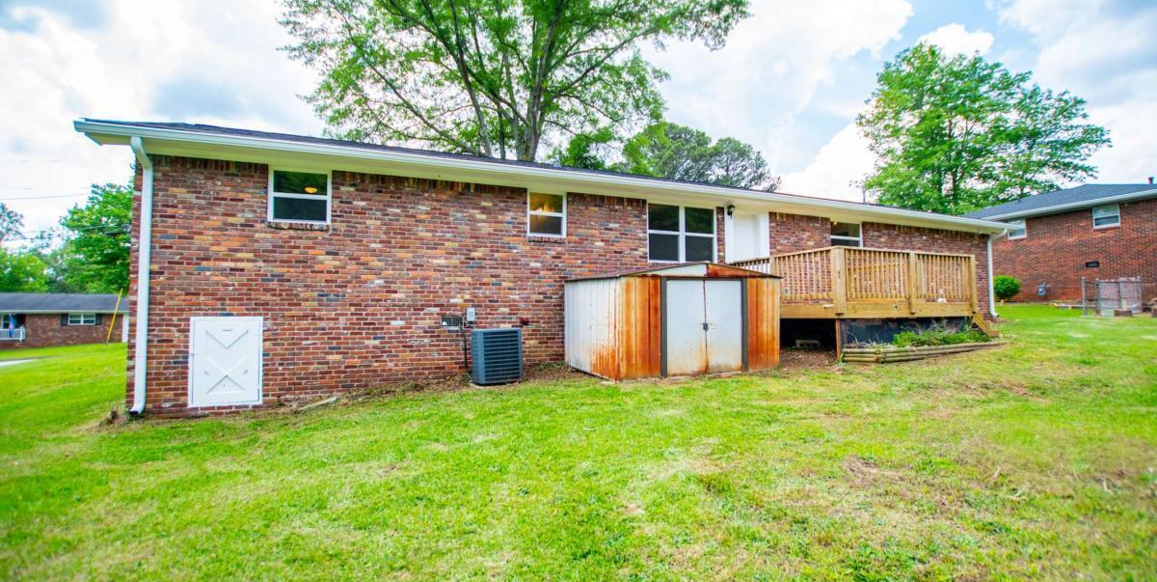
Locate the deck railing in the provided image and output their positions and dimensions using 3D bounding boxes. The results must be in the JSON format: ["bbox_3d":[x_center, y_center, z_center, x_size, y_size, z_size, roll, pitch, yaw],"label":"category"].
[{"bbox_3d":[5.099,-0.042,9.172,3.630,1.103,2.470,1,-3,-22],"label":"deck railing"}]

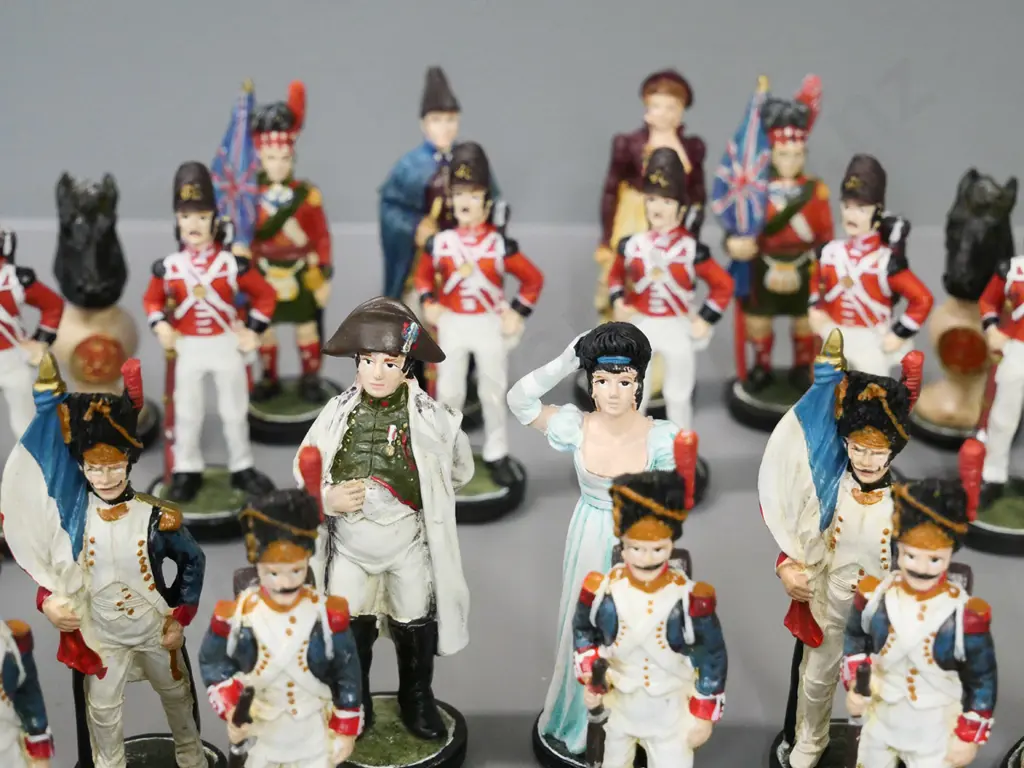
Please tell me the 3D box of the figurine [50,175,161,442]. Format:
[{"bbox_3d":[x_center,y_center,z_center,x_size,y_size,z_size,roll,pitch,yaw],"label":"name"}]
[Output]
[{"bbox_3d":[-0.112,-0.022,0.524,0.031,0.072,0.032,-6,26,-12],"label":"figurine"}]

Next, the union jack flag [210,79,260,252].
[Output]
[{"bbox_3d":[-0.071,-0.055,0.505,0.013,0.046,0.008,-3,26,-7],"label":"union jack flag"}]

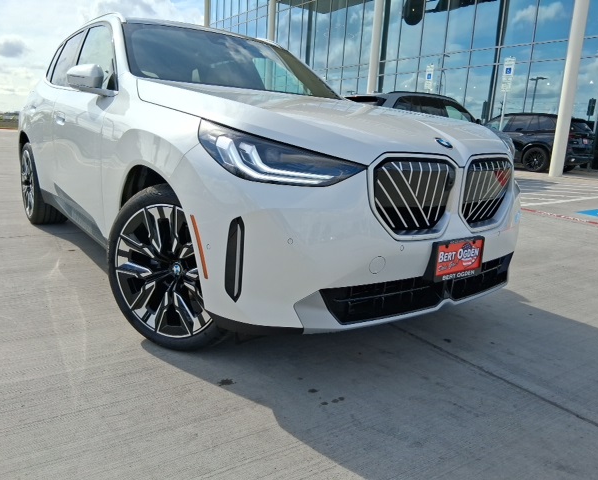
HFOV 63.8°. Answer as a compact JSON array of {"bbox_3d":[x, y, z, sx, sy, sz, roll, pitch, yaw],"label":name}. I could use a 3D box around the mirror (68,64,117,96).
[{"bbox_3d":[-1.063,-0.823,2.474,0.220,0.145,0.200,-5,15,-38],"label":"mirror"}]

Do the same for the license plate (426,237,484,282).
[{"bbox_3d":[0.651,0.076,1.956,0.320,0.165,0.030,-5,15,-38],"label":"license plate"}]

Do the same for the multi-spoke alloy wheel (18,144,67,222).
[{"bbox_3d":[-2.289,-0.497,4.334,0.270,0.735,0.735,-5,15,-38],"label":"multi-spoke alloy wheel"}]

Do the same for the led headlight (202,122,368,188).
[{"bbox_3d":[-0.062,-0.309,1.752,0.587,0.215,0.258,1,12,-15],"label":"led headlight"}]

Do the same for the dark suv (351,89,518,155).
[{"bbox_3d":[2.750,-2.250,10.850,4.800,1.700,1.950,-4,14,-36],"label":"dark suv"}]

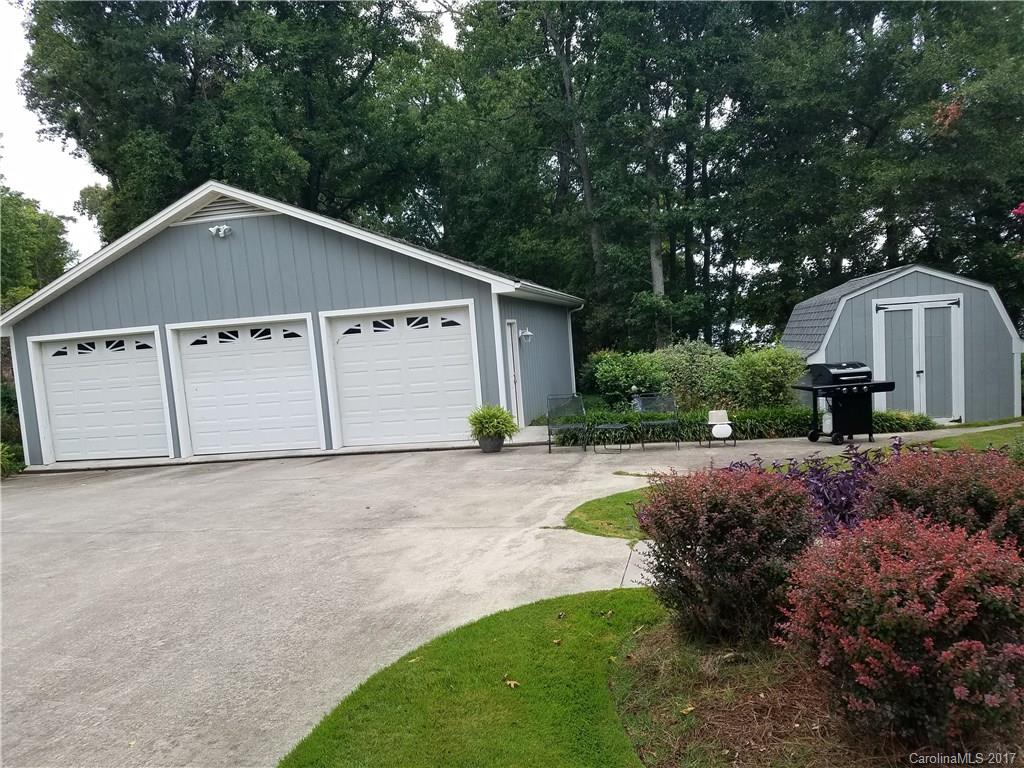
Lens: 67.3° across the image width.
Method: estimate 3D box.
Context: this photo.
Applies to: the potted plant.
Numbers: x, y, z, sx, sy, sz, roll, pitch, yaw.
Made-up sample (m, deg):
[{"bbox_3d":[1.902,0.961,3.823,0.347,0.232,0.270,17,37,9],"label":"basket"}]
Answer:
[{"bbox_3d":[-0.297,0.731,13.050,0.860,0.800,0.860,-5,5,-2],"label":"potted plant"}]

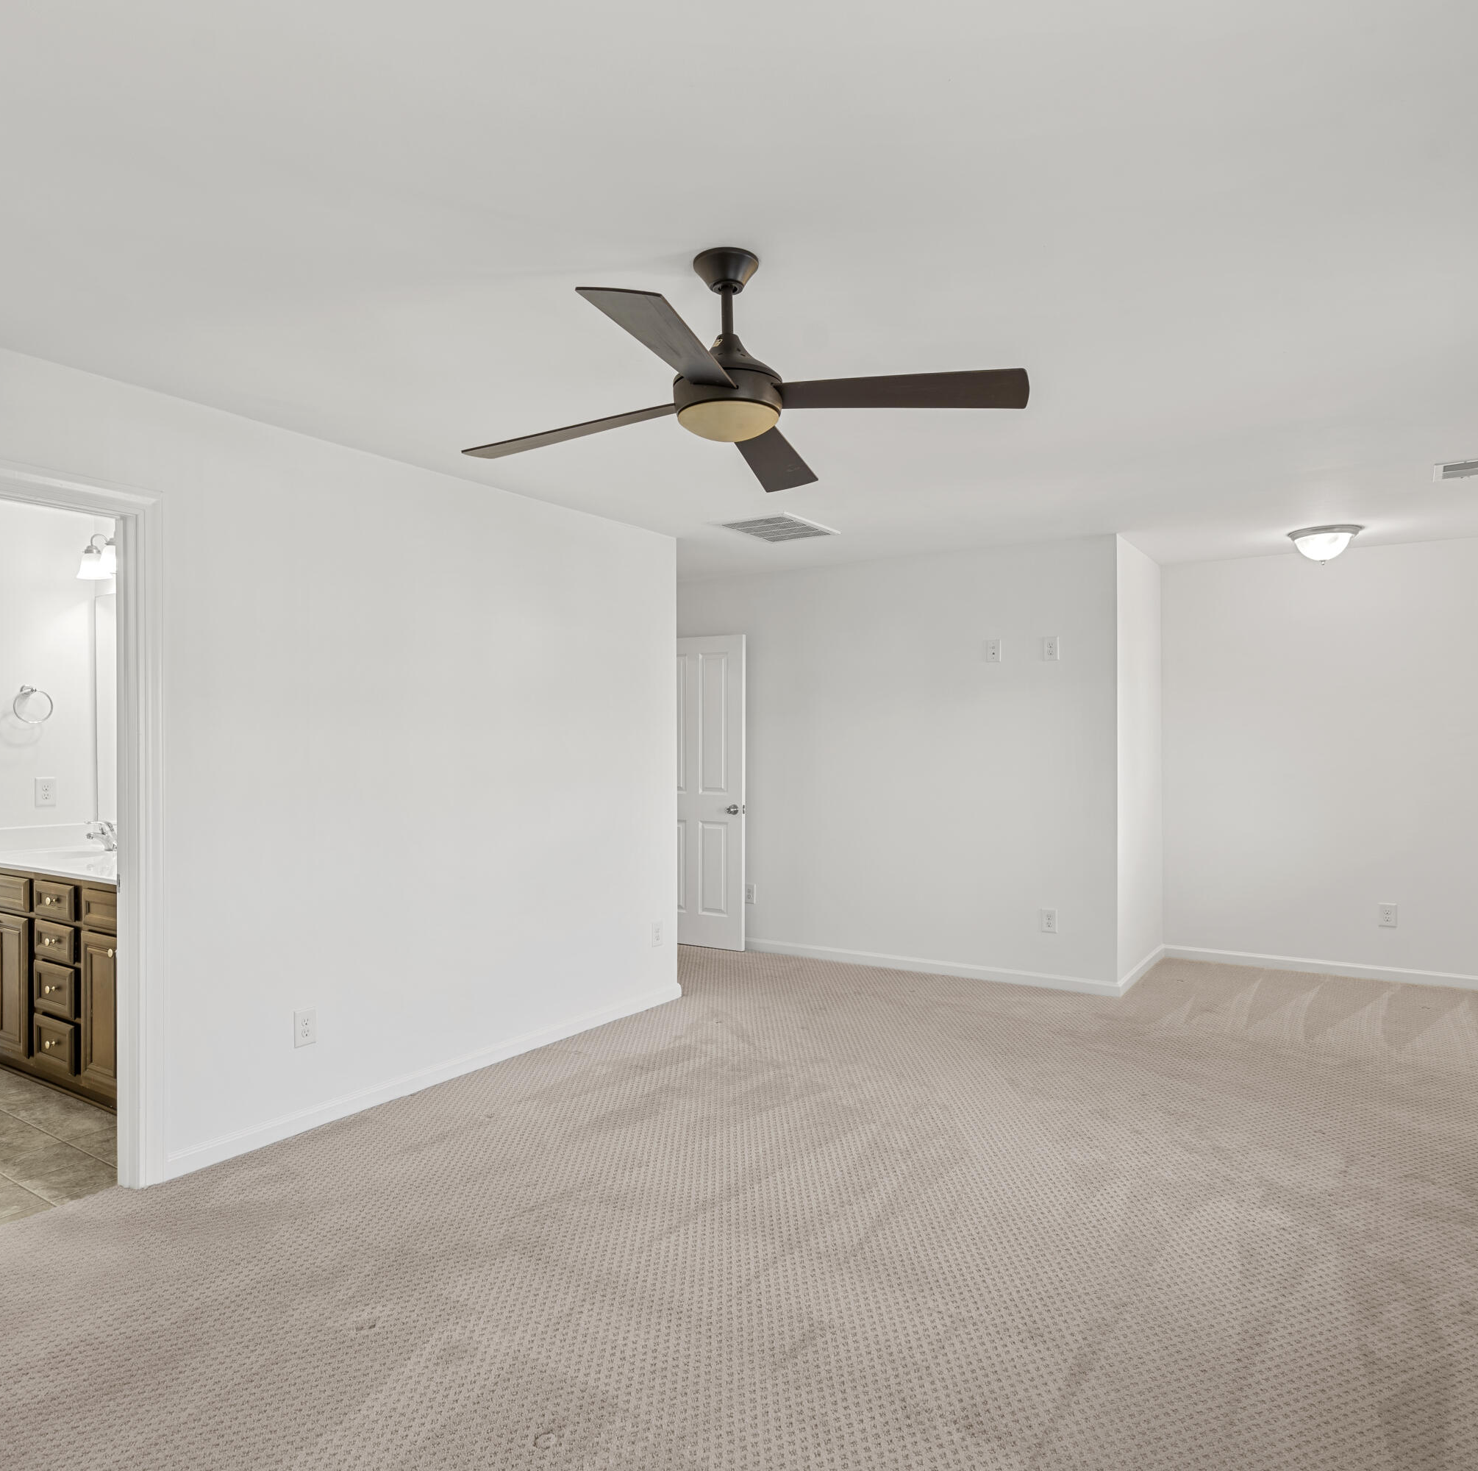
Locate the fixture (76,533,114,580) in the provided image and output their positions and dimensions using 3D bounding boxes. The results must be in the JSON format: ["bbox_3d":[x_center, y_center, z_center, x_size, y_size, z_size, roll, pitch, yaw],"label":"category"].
[{"bbox_3d":[-2.818,-0.801,4.378,0.380,0.220,0.180,-1,0,33],"label":"fixture"}]

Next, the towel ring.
[{"bbox_3d":[-3.154,-0.134,4.372,0.075,0.170,0.145,-1,0,33],"label":"towel ring"}]

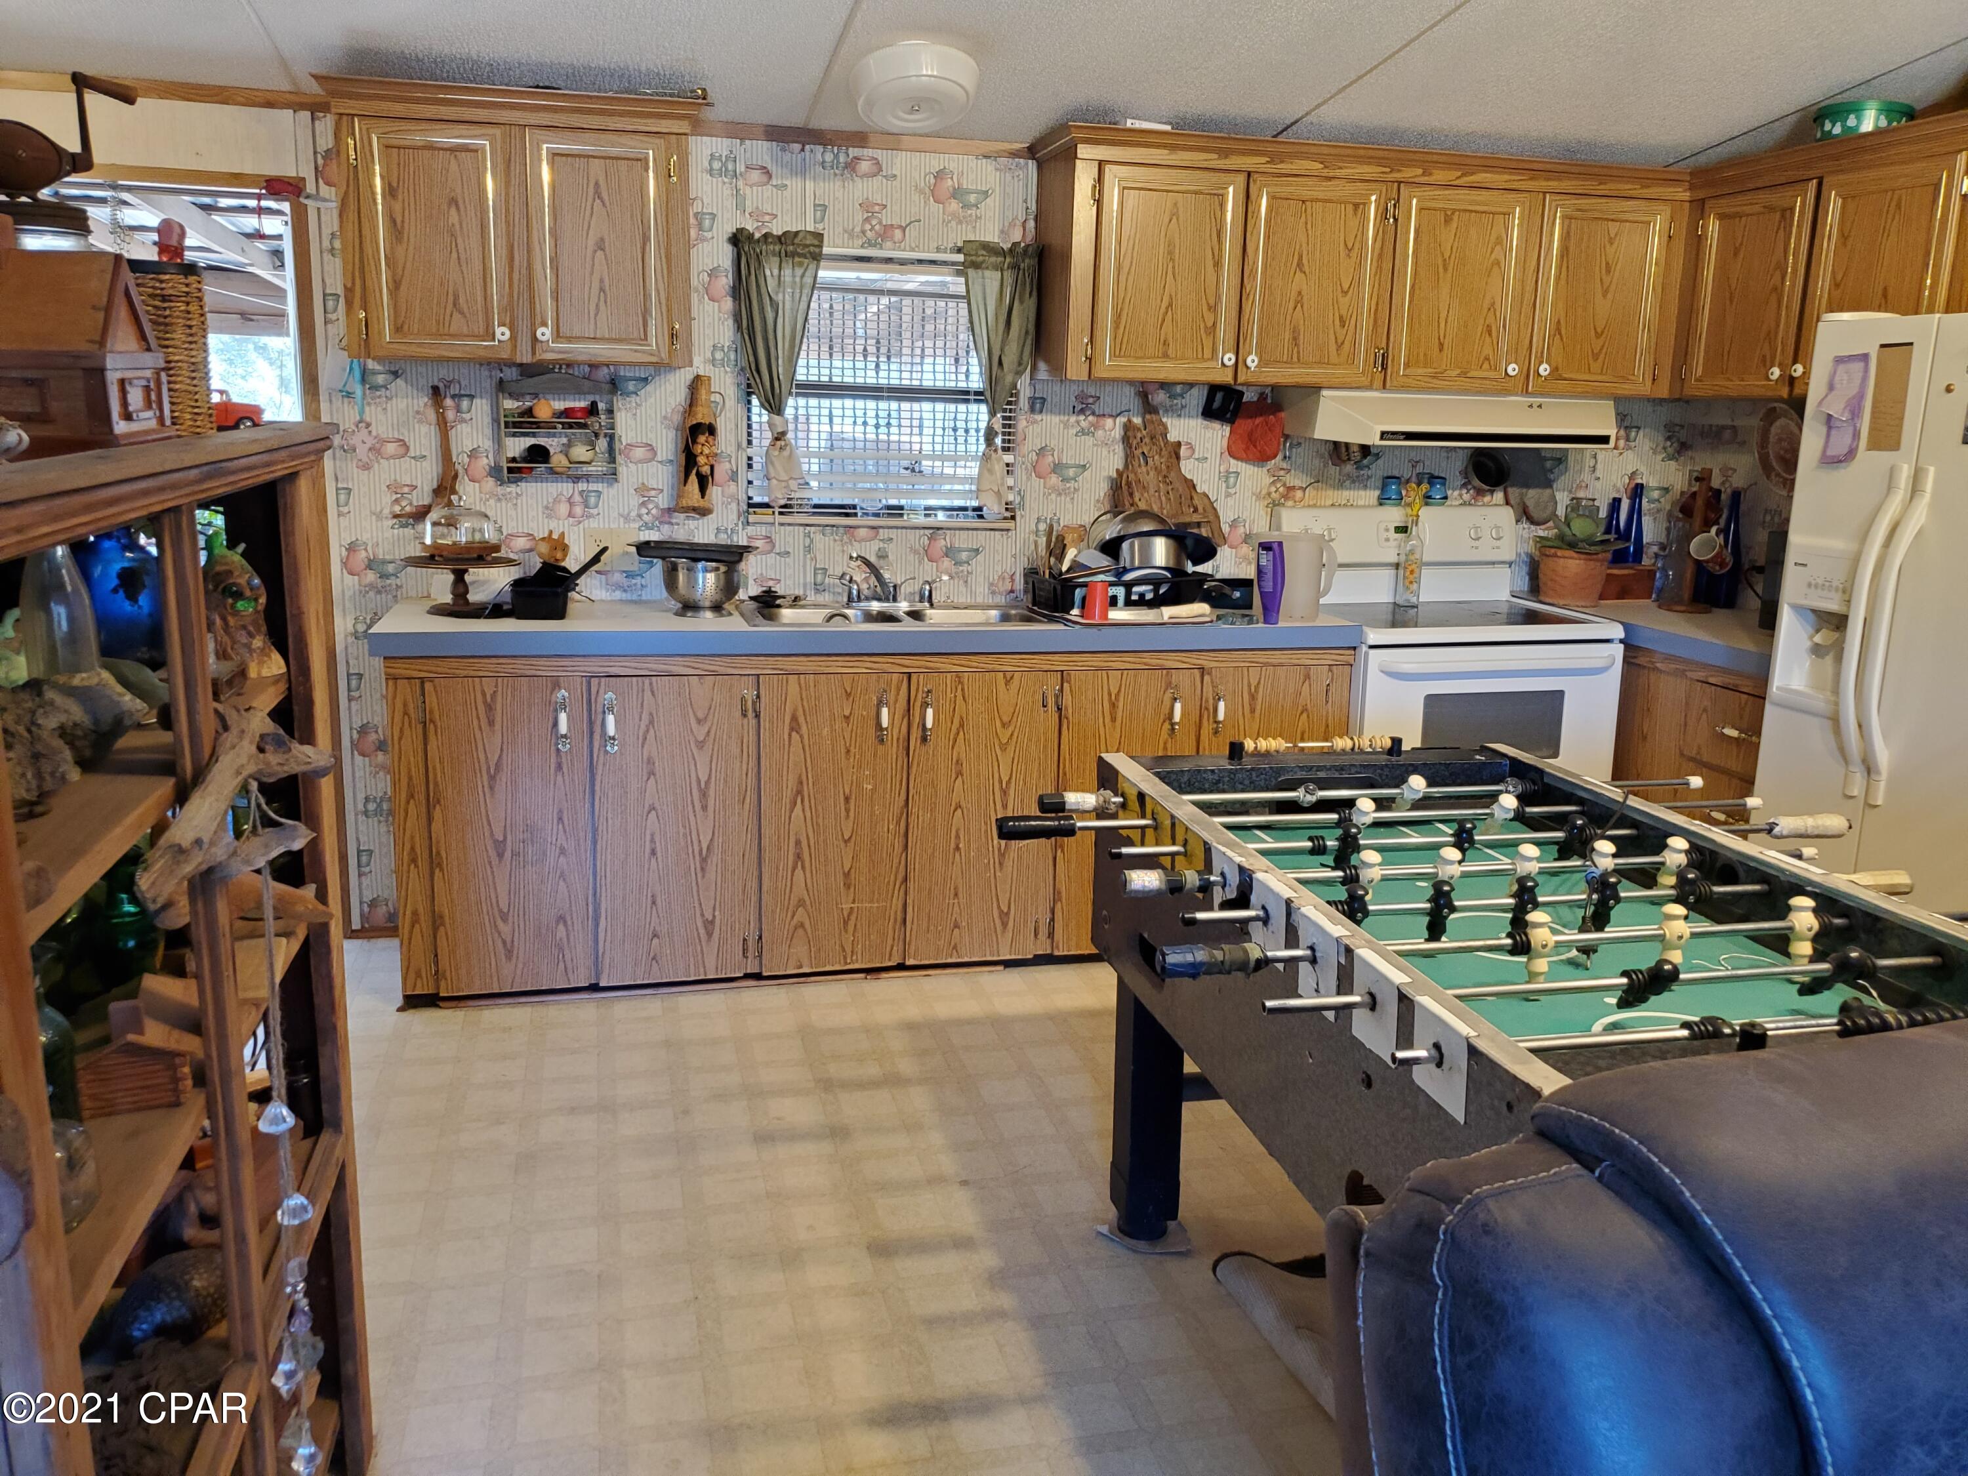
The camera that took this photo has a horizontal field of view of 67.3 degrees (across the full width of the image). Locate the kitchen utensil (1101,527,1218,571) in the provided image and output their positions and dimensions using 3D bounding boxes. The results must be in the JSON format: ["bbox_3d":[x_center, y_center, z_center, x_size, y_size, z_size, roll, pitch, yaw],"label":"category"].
[{"bbox_3d":[0.472,-0.505,3.991,0.310,0.120,0.280,-2,12,-13],"label":"kitchen utensil"}]

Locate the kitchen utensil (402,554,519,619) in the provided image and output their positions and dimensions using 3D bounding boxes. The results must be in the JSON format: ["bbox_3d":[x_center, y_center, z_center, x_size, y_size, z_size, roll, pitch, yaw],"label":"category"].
[{"bbox_3d":[-1.283,-0.376,3.645,0.285,0.145,0.285,-2,12,-13],"label":"kitchen utensil"}]

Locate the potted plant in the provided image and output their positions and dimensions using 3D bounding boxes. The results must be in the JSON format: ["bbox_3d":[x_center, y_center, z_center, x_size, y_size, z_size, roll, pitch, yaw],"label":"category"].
[{"bbox_3d":[1.778,-0.532,4.414,0.284,0.266,0.274,-2,13,-14],"label":"potted plant"}]

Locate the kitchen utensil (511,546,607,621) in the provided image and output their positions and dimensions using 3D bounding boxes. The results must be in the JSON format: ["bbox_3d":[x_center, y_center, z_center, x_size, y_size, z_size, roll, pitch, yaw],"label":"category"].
[{"bbox_3d":[-1.049,-0.393,3.676,0.230,0.170,0.230,-2,12,-13],"label":"kitchen utensil"}]

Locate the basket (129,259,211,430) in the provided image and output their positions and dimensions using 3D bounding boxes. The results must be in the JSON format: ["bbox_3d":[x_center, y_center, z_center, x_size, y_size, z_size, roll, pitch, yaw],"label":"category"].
[{"bbox_3d":[-0.760,-0.362,1.378,0.085,0.157,0.085,-2,13,-14],"label":"basket"}]

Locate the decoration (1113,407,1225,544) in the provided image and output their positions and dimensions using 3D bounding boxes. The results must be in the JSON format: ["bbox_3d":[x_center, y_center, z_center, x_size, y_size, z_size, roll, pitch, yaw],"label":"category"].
[{"bbox_3d":[0.527,-0.761,4.202,0.375,0.420,0.090,-2,12,-13],"label":"decoration"}]

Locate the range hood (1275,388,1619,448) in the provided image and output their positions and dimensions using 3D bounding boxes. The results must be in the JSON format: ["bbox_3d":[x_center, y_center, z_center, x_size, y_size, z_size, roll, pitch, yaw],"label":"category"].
[{"bbox_3d":[1.347,-0.904,4.196,0.921,0.131,0.426,-2,13,-14],"label":"range hood"}]

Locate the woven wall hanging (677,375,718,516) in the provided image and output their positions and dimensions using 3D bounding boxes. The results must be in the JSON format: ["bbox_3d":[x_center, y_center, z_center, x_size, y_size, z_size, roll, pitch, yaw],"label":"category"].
[{"bbox_3d":[-0.754,-0.765,3.874,0.100,0.358,0.083,2,12,-15],"label":"woven wall hanging"}]

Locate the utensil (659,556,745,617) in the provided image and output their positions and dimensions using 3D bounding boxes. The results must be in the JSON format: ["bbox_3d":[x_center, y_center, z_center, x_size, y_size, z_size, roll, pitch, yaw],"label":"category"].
[{"bbox_3d":[-0.707,-0.384,3.717,0.216,0.145,0.216,-2,13,-14],"label":"utensil"}]

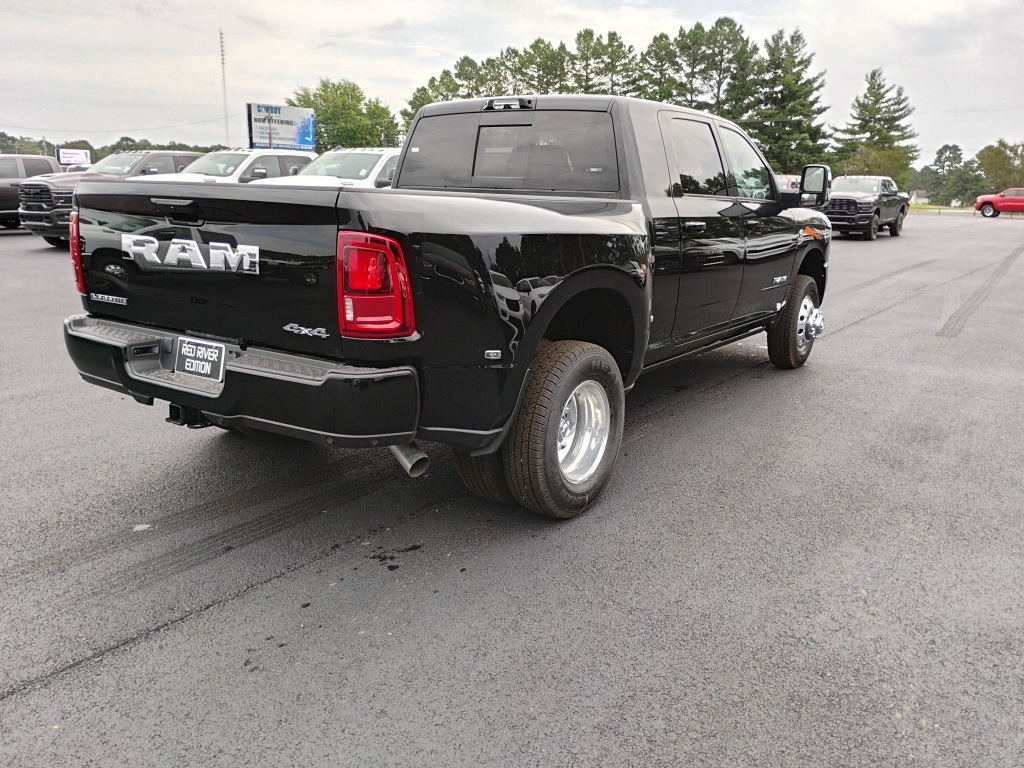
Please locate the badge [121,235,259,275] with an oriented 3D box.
[{"bbox_3d":[-1.306,-0.523,3.319,0.900,0.108,0.025,10,16,34],"label":"badge"}]

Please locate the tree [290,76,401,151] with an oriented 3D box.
[{"bbox_3d":[-12.292,-17.804,61.017,8.300,8.748,8.000,1,13,0],"label":"tree"}]

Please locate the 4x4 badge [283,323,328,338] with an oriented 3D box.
[{"bbox_3d":[-0.742,-0.194,2.996,0.240,0.048,0.015,10,16,34],"label":"4x4 badge"}]

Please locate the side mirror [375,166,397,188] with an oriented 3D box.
[{"bbox_3d":[-1.906,-3.258,13.100,0.380,0.290,0.200,10,16,34],"label":"side mirror"}]

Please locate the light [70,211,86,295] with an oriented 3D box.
[{"bbox_3d":[-1.959,-0.610,3.803,0.200,0.375,0.170,10,16,34],"label":"light"}]

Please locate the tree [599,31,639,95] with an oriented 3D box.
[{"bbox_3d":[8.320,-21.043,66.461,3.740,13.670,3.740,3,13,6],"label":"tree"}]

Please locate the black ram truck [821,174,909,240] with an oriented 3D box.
[{"bbox_3d":[11.996,-6.067,28.377,2.060,2.020,6.020,10,16,34],"label":"black ram truck"}]

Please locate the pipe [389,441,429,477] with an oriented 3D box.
[{"bbox_3d":[-0.409,0.260,3.272,0.105,0.105,0.240,-7,37,-33],"label":"pipe"}]

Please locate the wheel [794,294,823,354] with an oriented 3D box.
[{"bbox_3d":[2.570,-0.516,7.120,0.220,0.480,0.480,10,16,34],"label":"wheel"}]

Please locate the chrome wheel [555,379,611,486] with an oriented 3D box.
[{"bbox_3d":[0.260,0.204,3.752,0.180,0.466,0.466,10,16,34],"label":"chrome wheel"}]

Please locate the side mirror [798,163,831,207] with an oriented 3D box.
[{"bbox_3d":[2.113,-1.389,5.800,0.205,0.290,0.130,10,16,34],"label":"side mirror"}]

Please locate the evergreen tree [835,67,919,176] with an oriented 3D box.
[{"bbox_3d":[19.997,-13.216,46.225,6.010,8.290,6.010,7,14,22],"label":"evergreen tree"}]

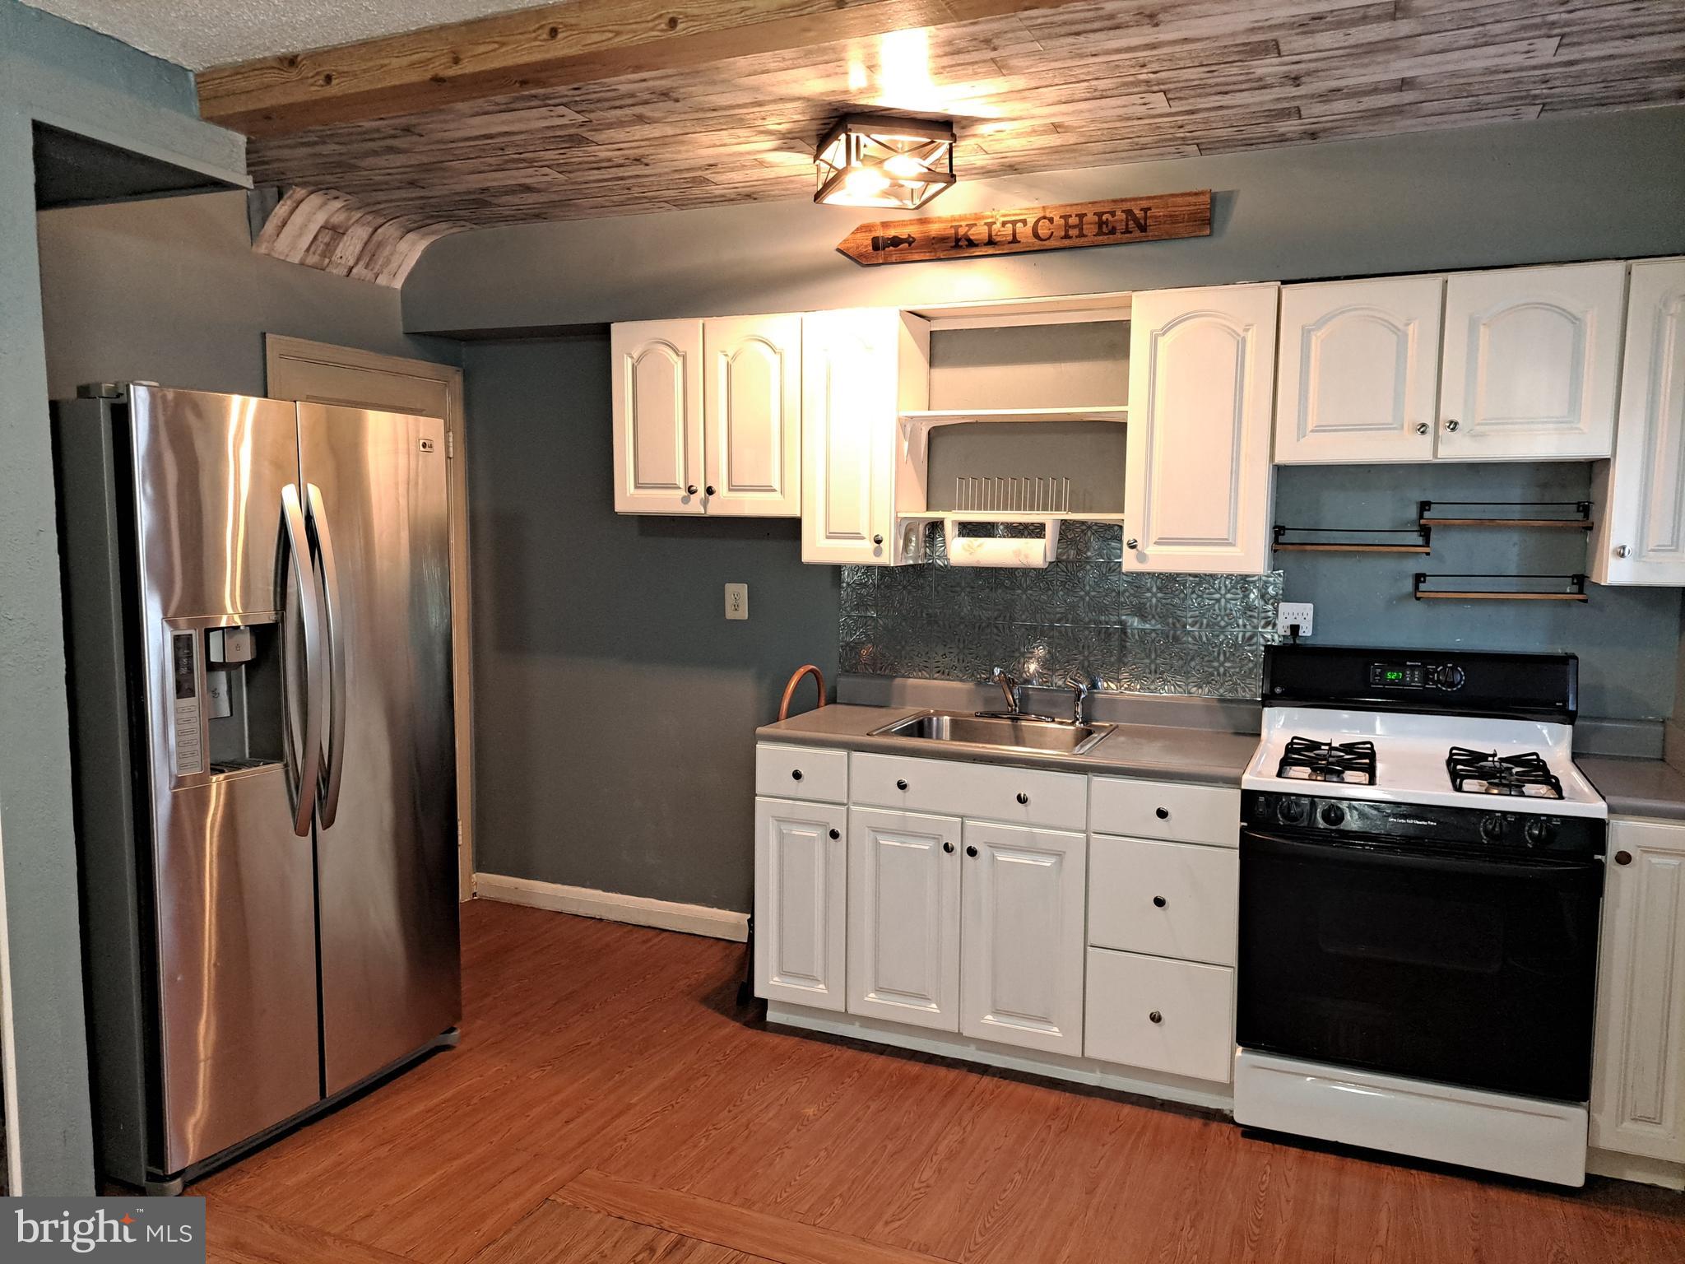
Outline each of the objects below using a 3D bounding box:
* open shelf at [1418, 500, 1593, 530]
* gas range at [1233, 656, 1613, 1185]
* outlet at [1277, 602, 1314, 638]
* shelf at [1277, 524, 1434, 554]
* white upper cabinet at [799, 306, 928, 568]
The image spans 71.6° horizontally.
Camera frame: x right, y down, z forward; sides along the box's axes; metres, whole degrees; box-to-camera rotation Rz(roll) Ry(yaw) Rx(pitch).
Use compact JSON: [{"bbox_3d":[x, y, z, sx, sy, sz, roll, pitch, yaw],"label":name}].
[{"bbox_3d":[1.787,-0.317,3.166,0.406,0.076,0.130,3,6,22],"label":"open shelf"},{"bbox_3d":[1.459,0.665,3.029,0.760,1.184,0.671,3,6,23],"label":"gas range"},{"bbox_3d":[1.315,-0.037,3.389,0.094,0.094,0.038,3,6,23],"label":"outlet"},{"bbox_3d":[1.441,-0.263,3.315,0.406,0.078,0.130,3,6,22],"label":"shelf"},{"bbox_3d":[0.081,-0.596,3.695,0.305,0.759,0.344,3,6,23],"label":"white upper cabinet"}]

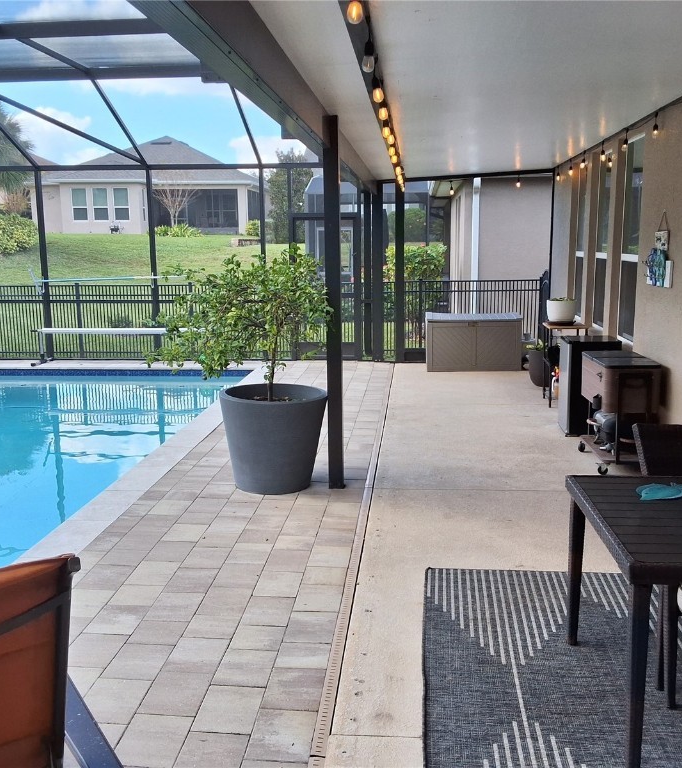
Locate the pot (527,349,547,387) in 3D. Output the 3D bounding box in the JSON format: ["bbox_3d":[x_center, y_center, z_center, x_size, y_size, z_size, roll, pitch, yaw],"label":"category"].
[{"bbox_3d":[2.338,-0.191,9.563,0.320,0.418,0.320,0,10,5],"label":"pot"}]

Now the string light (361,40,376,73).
[{"bbox_3d":[0.099,-1.181,2.989,0.046,0.115,0.046,0,10,5],"label":"string light"}]

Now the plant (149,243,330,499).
[{"bbox_3d":[-0.702,-0.115,5.751,1.283,1.651,1.050,0,10,5],"label":"plant"}]

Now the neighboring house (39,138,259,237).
[{"bbox_3d":[-9.645,-11.678,48.771,11.437,5.603,14.000,0,10,5],"label":"neighboring house"}]

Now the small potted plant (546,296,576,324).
[{"bbox_3d":[2.242,-0.749,8.412,0.294,0.269,0.294,0,10,5],"label":"small potted plant"}]

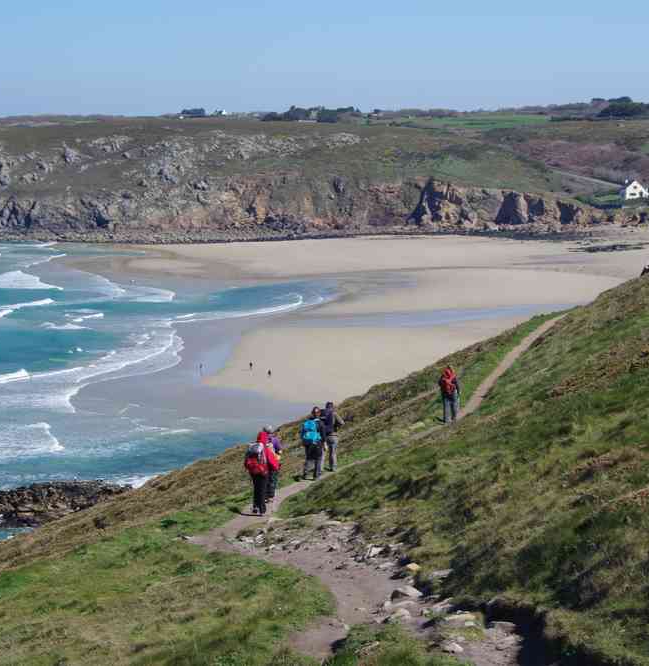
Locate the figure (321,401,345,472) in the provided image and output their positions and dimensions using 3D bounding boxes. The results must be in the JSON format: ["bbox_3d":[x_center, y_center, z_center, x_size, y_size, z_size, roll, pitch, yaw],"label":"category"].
[{"bbox_3d":[0.206,2.513,48.500,0.500,1.709,0.430,3,7,30],"label":"figure"}]

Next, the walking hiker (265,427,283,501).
[{"bbox_3d":[-1.133,2.774,42.300,0.520,1.661,0.420,3,7,28],"label":"walking hiker"}]

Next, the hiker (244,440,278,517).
[{"bbox_3d":[-1.268,2.832,40.200,0.560,1.690,0.500,3,7,30],"label":"hiker"}]

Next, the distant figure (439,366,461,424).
[{"bbox_3d":[3.679,1.810,58.800,0.550,1.687,0.450,1,6,10],"label":"distant figure"}]

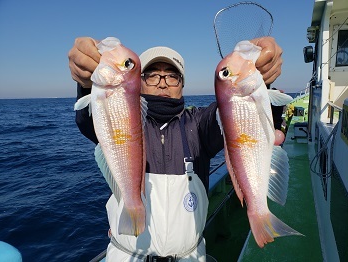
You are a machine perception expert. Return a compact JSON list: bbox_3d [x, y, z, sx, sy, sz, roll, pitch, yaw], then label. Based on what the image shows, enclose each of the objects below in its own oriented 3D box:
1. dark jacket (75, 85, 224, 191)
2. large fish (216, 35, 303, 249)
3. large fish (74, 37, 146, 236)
[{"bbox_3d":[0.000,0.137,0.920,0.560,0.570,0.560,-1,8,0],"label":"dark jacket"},{"bbox_3d":[0.167,0.034,0.505,0.130,0.405,0.060,-9,7,6],"label":"large fish"},{"bbox_3d":[-0.114,0.022,0.505,0.125,0.385,0.060,-5,7,-2],"label":"large fish"}]

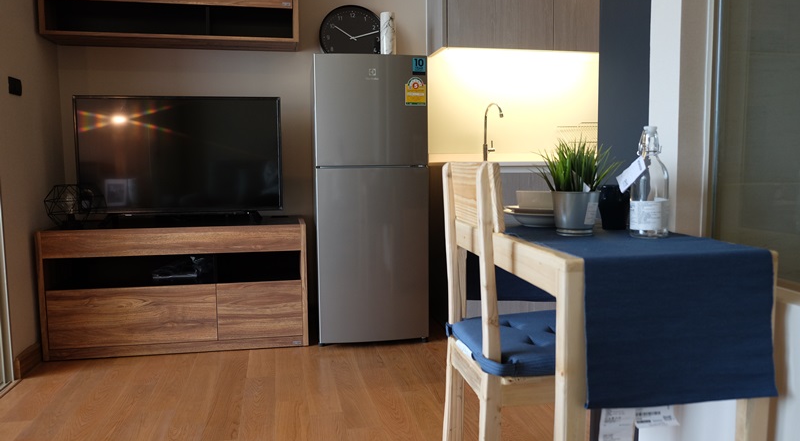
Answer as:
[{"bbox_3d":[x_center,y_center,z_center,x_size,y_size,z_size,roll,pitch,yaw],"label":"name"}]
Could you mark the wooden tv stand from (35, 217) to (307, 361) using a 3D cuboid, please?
[{"bbox_3d":[-1.087,0.320,3.048,1.205,0.605,0.410,-1,5,-11],"label":"wooden tv stand"}]

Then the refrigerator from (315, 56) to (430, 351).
[{"bbox_3d":[-0.176,-0.110,3.222,0.546,1.417,0.570,-1,5,-9],"label":"refrigerator"}]

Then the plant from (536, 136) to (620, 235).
[{"bbox_3d":[0.402,-0.076,1.359,0.185,0.217,0.175,-1,5,-11],"label":"plant"}]

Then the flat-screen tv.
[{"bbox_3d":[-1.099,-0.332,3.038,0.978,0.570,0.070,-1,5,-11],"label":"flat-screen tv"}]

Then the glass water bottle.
[{"bbox_3d":[0.548,-0.084,1.313,0.086,0.236,0.086,-1,5,-11],"label":"glass water bottle"}]

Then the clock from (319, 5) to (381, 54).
[{"bbox_3d":[-0.260,-1.009,3.332,0.380,0.380,0.050,-1,-7,-11],"label":"clock"}]

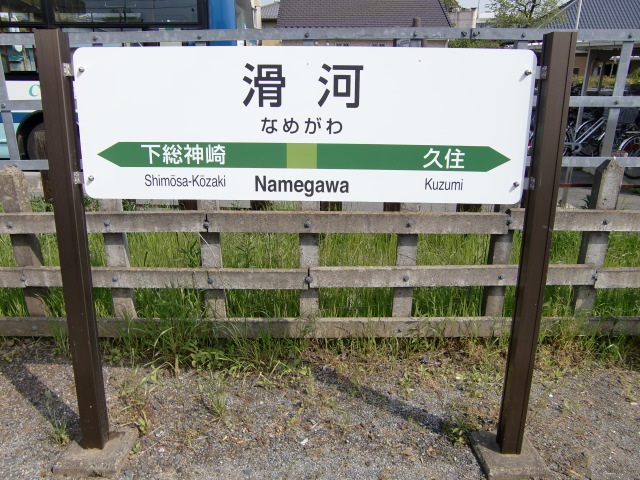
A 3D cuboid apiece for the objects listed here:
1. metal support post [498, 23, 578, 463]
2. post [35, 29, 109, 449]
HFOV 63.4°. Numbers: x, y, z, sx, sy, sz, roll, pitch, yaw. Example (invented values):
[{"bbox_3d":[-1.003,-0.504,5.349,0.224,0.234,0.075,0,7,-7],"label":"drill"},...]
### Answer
[{"bbox_3d":[0.865,0.093,2.115,0.084,1.750,0.079,1,15,0],"label":"metal support post"},{"bbox_3d":[-0.998,0.079,2.125,0.084,1.750,0.079,1,15,0],"label":"post"}]

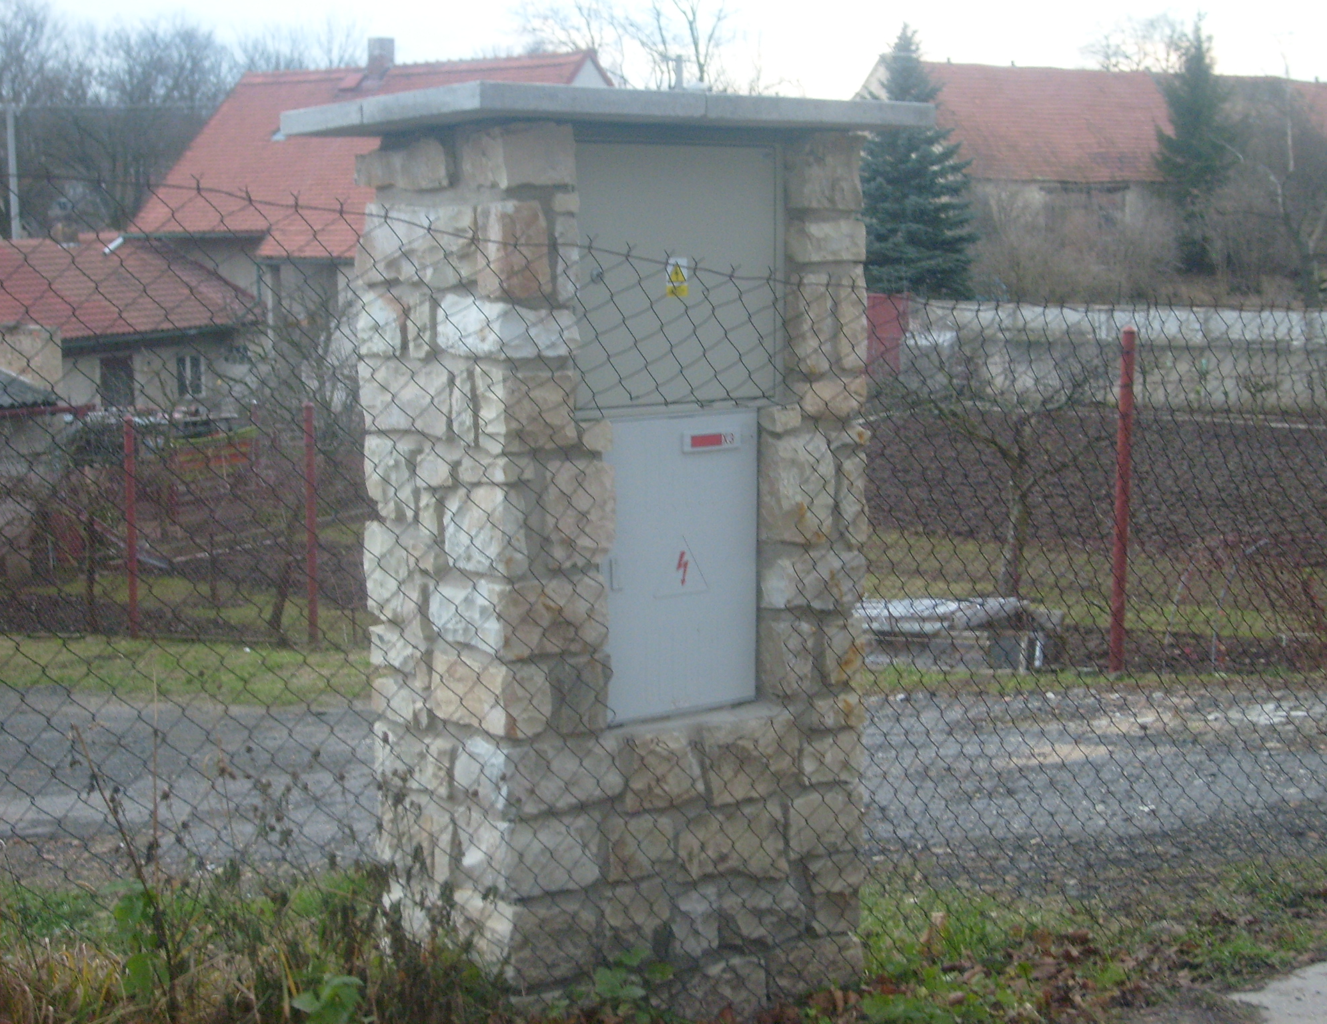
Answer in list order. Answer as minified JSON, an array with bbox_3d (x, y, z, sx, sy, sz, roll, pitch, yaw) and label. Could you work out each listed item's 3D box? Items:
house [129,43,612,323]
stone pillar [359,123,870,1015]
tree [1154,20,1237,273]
[{"bbox_3d":[-5.965,-6.691,46.990,10.396,7.677,8.461,4,9,32],"label":"house"},{"bbox_3d":[-0.110,0.131,4.762,0.950,1.981,0.685,-5,9,-33],"label":"stone pillar"},{"bbox_3d":[15.587,-10.596,60.004,2.434,7.446,2.434,0,7,0],"label":"tree"}]

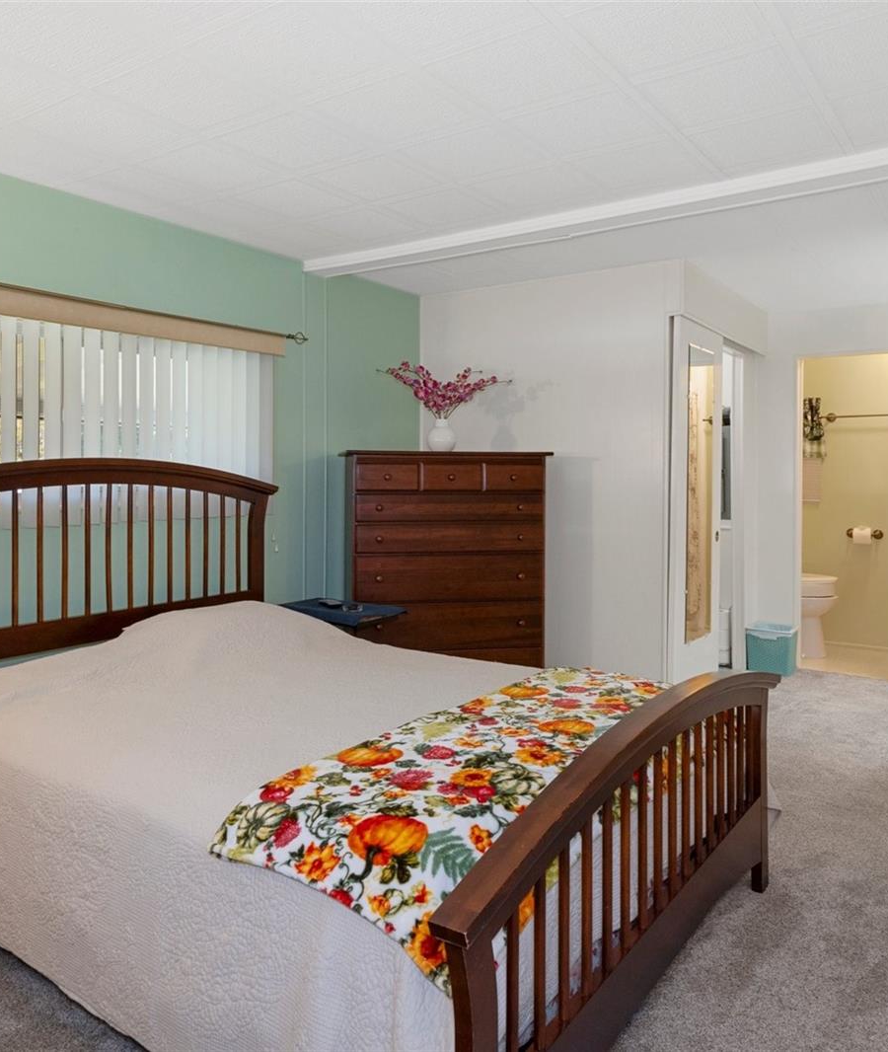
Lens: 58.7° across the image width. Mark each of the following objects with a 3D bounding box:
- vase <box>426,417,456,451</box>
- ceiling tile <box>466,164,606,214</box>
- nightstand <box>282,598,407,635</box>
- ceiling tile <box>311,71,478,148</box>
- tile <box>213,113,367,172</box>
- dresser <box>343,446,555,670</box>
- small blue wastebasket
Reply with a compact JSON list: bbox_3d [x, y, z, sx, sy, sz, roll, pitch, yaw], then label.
[{"bbox_3d":[-0.009,-0.455,3.920,0.147,0.185,0.147,1,4,0],"label":"vase"},{"bbox_3d":[0.328,-1.211,2.850,0.350,0.020,0.345,4,6,35],"label":"ceiling tile"},{"bbox_3d":[-0.455,0.678,3.320,0.520,0.640,0.360,4,5,37],"label":"nightstand"},{"bbox_3d":[-0.130,-1.162,2.220,0.350,0.020,0.345,4,6,35],"label":"ceiling tile"},{"bbox_3d":[-0.463,-1.187,2.457,0.350,0.020,0.345,4,6,35],"label":"tile"},{"bbox_3d":[-0.015,0.300,3.960,0.990,1.320,0.470,0,4,-11],"label":"dresser"},{"bbox_3d":[2.000,0.752,4.800,0.260,0.260,0.200,3,5,35],"label":"small blue wastebasket"}]

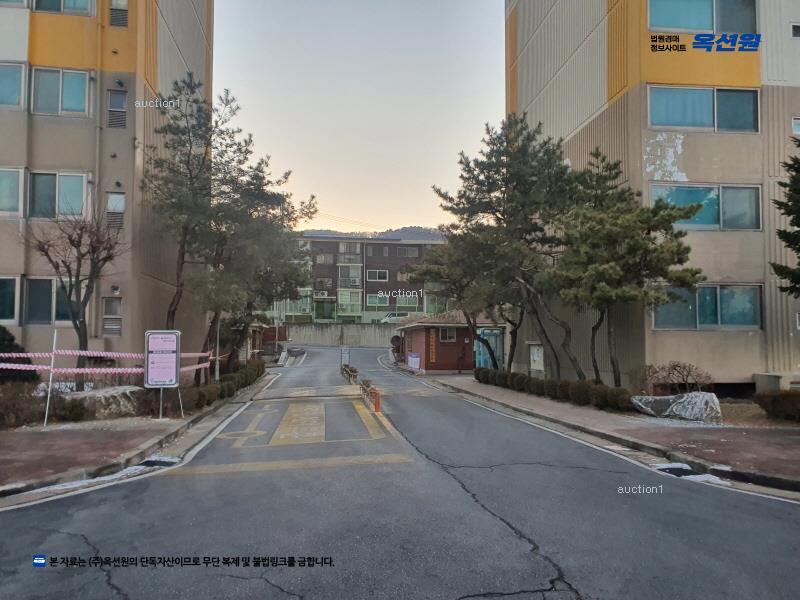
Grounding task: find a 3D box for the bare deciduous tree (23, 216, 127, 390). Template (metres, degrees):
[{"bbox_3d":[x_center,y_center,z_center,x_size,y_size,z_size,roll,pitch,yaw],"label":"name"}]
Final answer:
[{"bbox_3d":[-7.031,0.141,13.000,2.250,3.950,2.200,1,-4,-7],"label":"bare deciduous tree"}]

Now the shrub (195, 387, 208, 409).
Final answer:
[{"bbox_3d":[-4.724,2.344,14.300,0.450,0.480,0.480,1,-4,-8],"label":"shrub"}]

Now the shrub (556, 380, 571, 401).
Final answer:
[{"bbox_3d":[4.146,2.282,15.100,0.530,0.520,0.500,1,-4,-16],"label":"shrub"}]

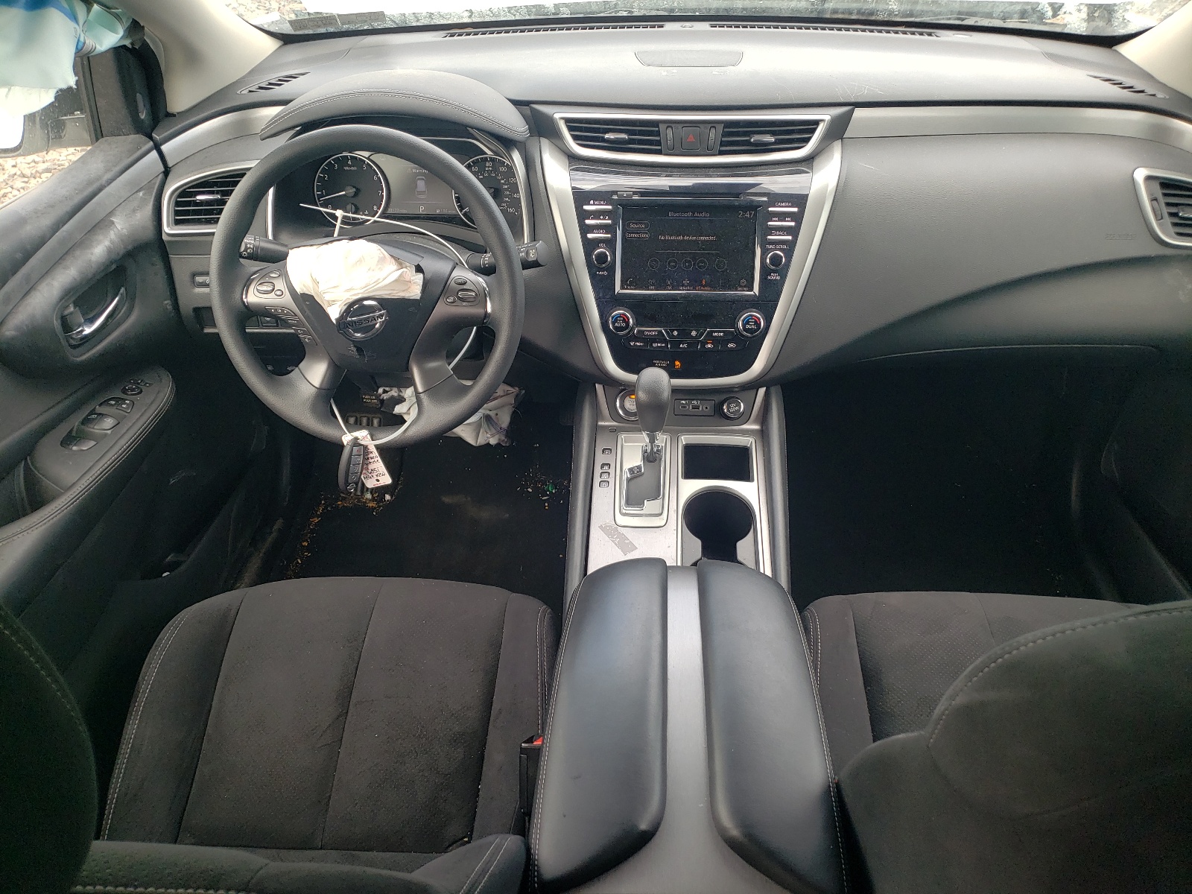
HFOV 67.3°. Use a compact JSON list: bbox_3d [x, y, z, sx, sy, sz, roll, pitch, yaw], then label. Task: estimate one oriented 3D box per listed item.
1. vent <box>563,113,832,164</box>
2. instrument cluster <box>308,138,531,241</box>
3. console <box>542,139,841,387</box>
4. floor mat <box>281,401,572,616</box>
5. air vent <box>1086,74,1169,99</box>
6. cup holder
[{"bbox_3d":[0.126,-0.401,1.161,0.340,0.063,0.051,2,18,3],"label":"vent"},{"bbox_3d":[-0.254,-0.365,1.269,0.312,0.136,0.081,2,14,3],"label":"instrument cluster"},{"bbox_3d":[0.123,-0.239,1.188,0.378,0.318,0.091,2,11,3],"label":"console"},{"bbox_3d":[-0.278,0.112,1.645,0.507,0.051,0.690,2,38,3],"label":"floor mat"},{"bbox_3d":[0.726,-0.487,1.227,0.030,0.020,0.125,-17,40,-20],"label":"air vent"},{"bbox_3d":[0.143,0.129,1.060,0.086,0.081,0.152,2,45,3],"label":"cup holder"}]

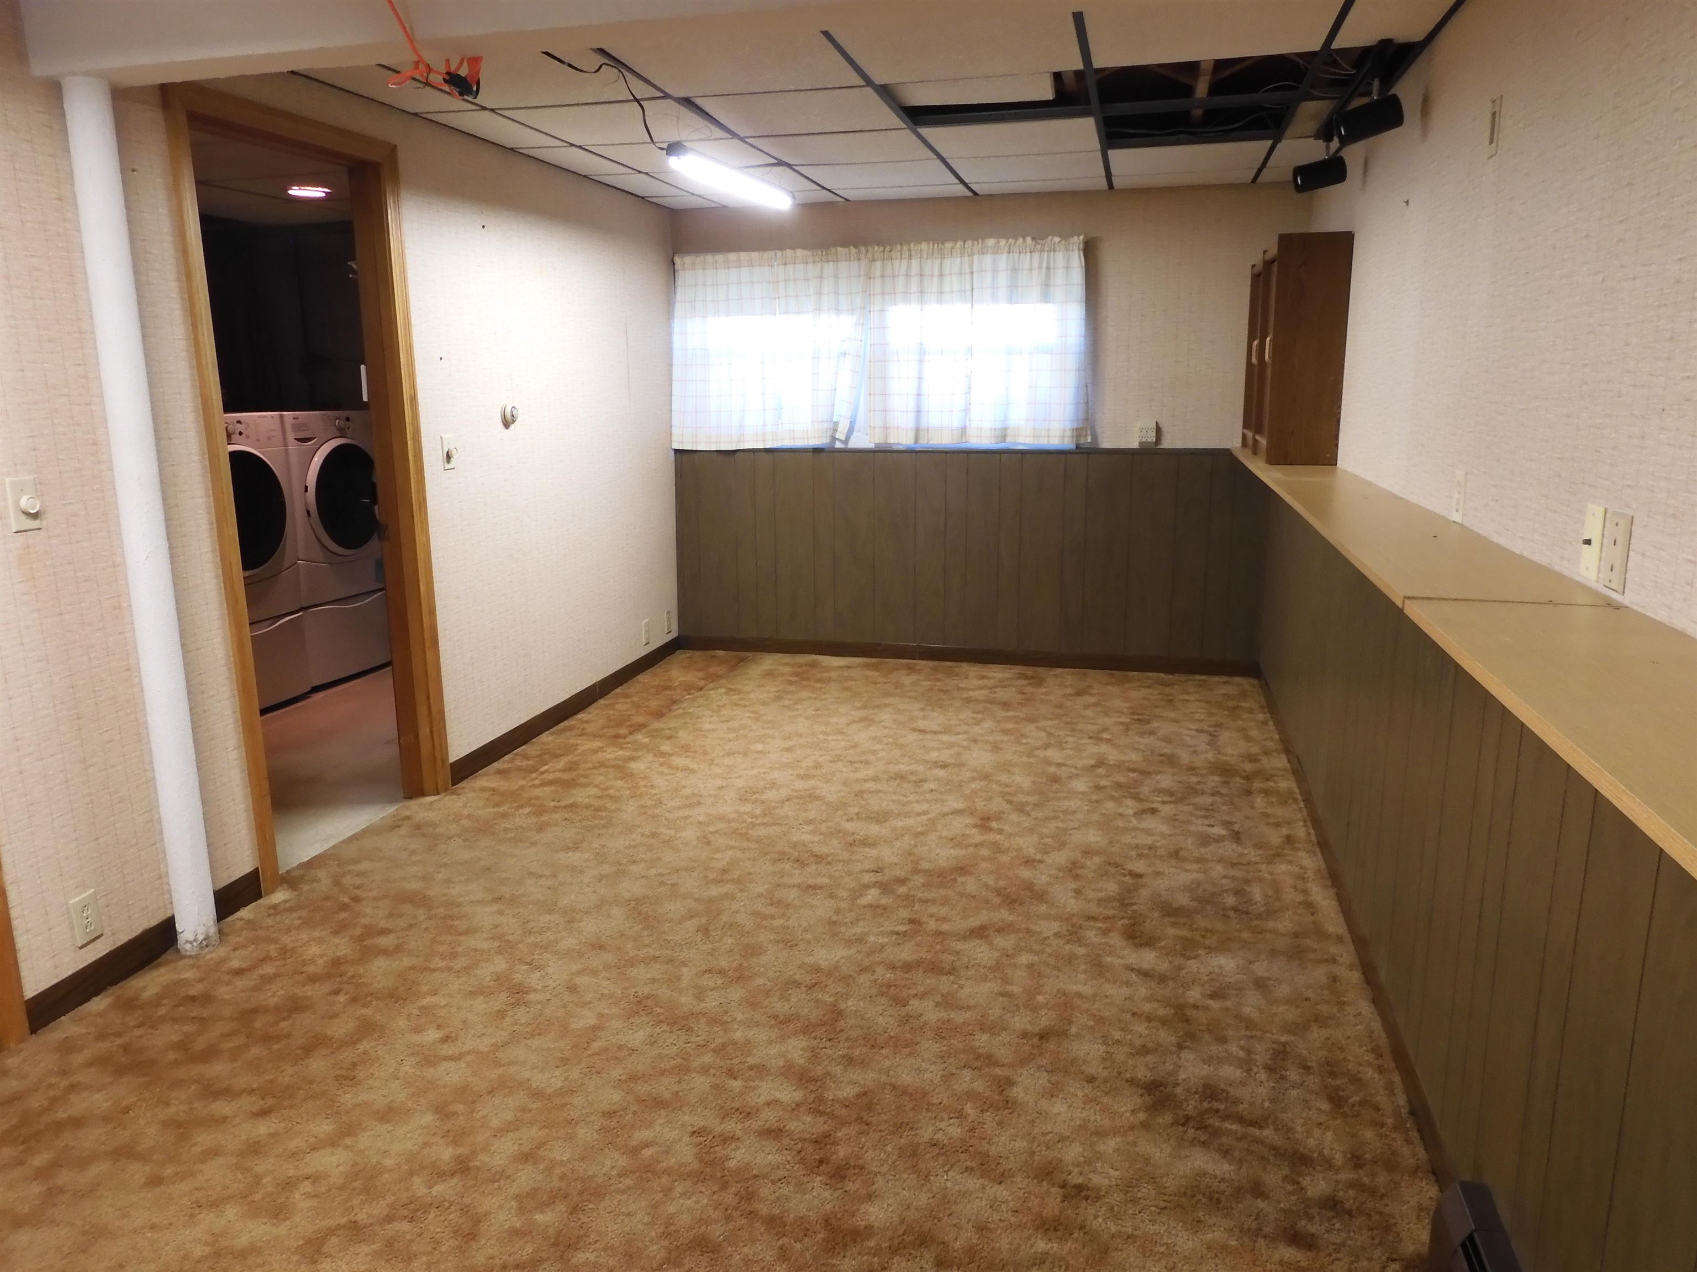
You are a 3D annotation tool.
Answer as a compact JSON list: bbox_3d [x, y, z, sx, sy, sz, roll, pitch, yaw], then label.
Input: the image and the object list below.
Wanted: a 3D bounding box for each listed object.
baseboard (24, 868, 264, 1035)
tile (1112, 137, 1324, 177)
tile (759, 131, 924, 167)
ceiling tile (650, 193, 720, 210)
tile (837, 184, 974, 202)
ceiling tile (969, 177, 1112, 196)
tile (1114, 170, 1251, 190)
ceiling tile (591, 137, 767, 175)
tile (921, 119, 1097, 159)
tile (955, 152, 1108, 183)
[{"bbox_3d":[-1.681,0.749,2.874,0.015,0.085,0.710,3,13,14],"label":"baseboard"},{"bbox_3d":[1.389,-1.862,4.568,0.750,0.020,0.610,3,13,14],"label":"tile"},{"bbox_3d":[-0.008,-1.794,4.304,0.605,0.020,0.605,3,13,14],"label":"tile"},{"bbox_3d":[-0.761,-2.066,5.583,0.270,0.020,0.343,3,13,14],"label":"ceiling tile"},{"bbox_3d":[0.256,-2.018,5.330,0.610,0.020,0.343,3,13,14],"label":"tile"},{"bbox_3d":[0.847,-1.991,5.183,0.610,0.020,0.343,3,13,14],"label":"ceiling tile"},{"bbox_3d":[1.439,-1.971,5.062,0.605,0.020,0.368,3,13,14],"label":"tile"},{"bbox_3d":[-0.601,-1.822,4.448,0.610,0.020,0.610,3,13,14],"label":"ceiling tile"},{"bbox_3d":[0.584,-1.767,4.161,0.605,0.020,0.605,3,13,14],"label":"tile"},{"bbox_3d":[0.730,-1.895,4.739,0.605,0.020,0.605,3,13,14],"label":"tile"}]

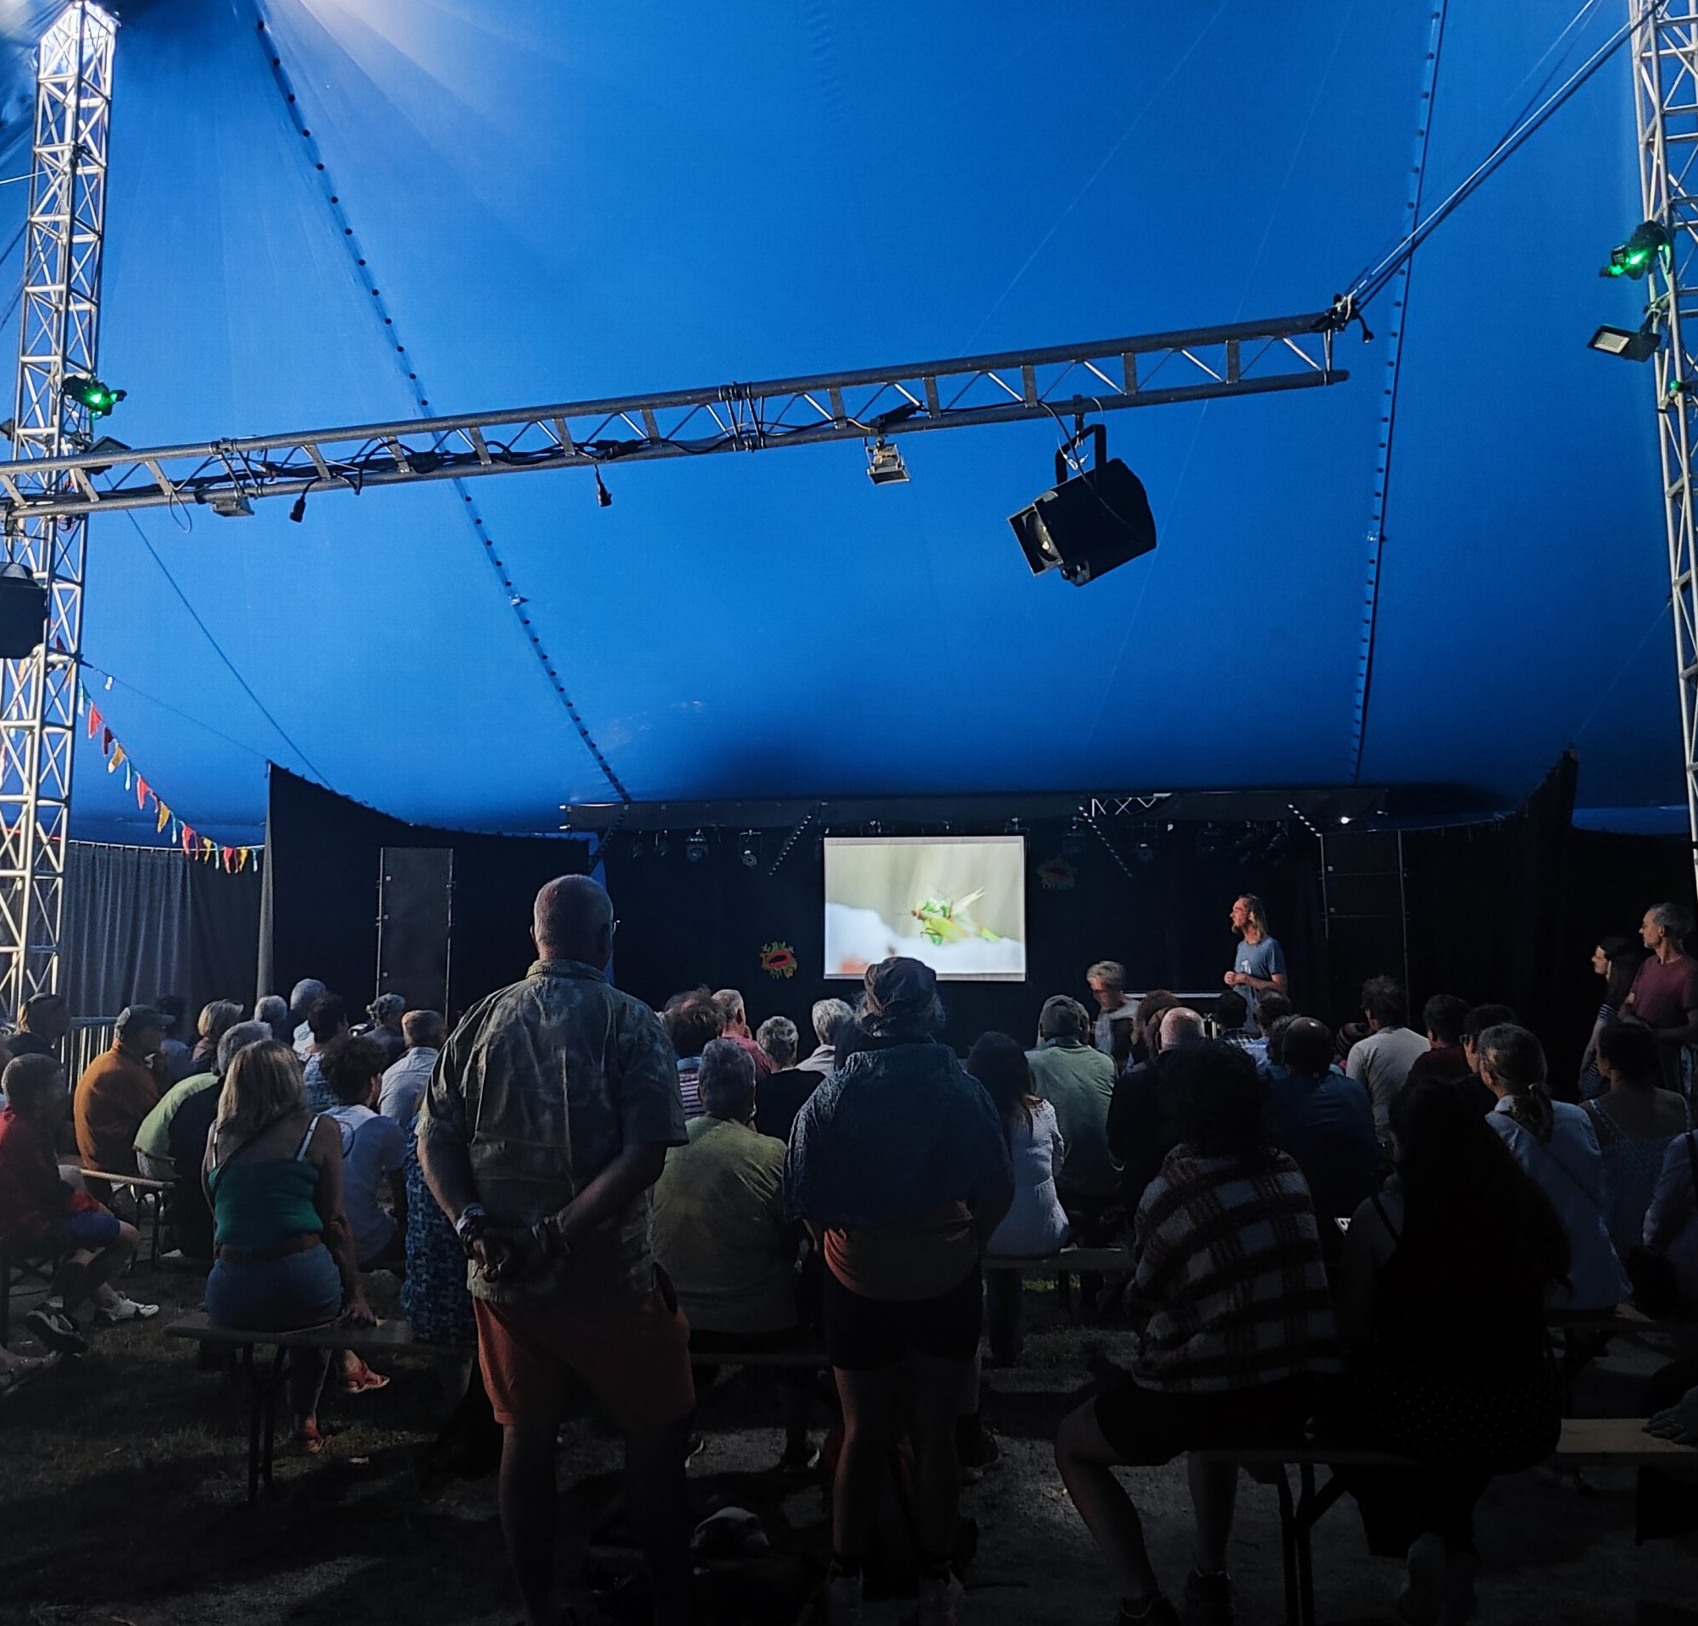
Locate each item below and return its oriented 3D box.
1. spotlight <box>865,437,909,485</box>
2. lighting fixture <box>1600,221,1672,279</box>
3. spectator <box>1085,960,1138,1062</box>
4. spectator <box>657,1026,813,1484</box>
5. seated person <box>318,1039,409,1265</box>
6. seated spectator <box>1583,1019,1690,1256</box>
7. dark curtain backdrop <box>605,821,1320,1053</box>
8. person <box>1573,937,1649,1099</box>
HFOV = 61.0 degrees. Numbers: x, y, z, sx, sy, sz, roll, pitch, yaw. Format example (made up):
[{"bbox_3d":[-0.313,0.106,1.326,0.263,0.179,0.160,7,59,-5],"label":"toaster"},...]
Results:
[{"bbox_3d":[0.154,-1.394,5.700,0.165,0.180,0.140,0,-15,0],"label":"spotlight"},{"bbox_3d":[4.622,-3.315,8.481,0.330,0.270,0.270,-41,4,-15],"label":"lighting fixture"},{"bbox_3d":[1.463,1.587,7.870,0.360,1.630,0.500,4,-8,-35],"label":"spectator"},{"bbox_3d":[-0.307,1.333,4.296,0.510,1.330,0.760,0,-7,3],"label":"spectator"},{"bbox_3d":[-1.673,1.470,5.360,0.470,1.285,0.780,-3,-7,24],"label":"seated person"},{"bbox_3d":[2.853,1.484,5.587,0.460,1.310,0.750,2,-7,-15],"label":"seated spectator"},{"bbox_3d":[0.867,1.305,12.734,6.402,2.581,0.200,-1,-7,10],"label":"dark curtain backdrop"},{"bbox_3d":[4.026,1.458,7.584,0.340,1.640,0.460,-2,-7,18],"label":"person"}]

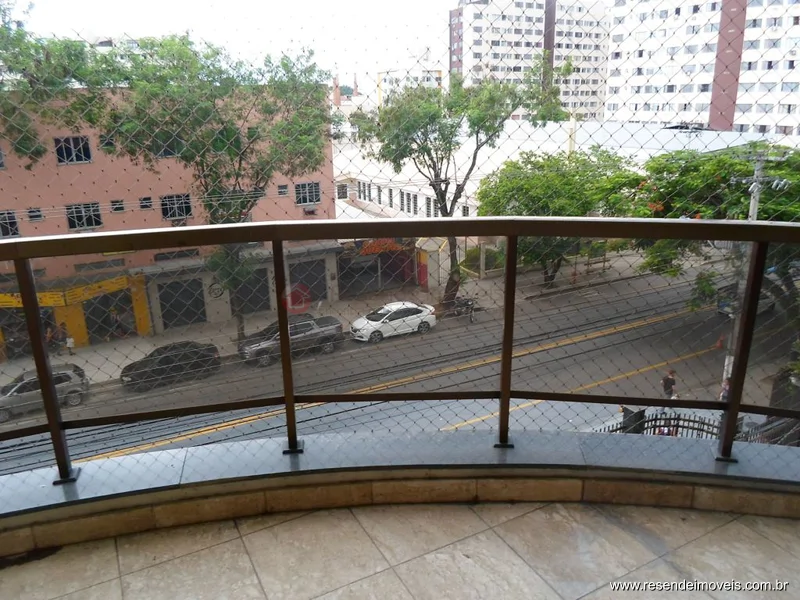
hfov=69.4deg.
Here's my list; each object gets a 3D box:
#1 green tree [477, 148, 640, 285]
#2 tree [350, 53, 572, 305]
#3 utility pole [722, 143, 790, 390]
[{"bbox_3d":[9.427,-4.929,35.440,9.400,8.400,8.300,4,18,14],"label":"green tree"},{"bbox_3d":[3.091,-6.009,31.085,11.200,13.200,9.500,1,17,5],"label":"tree"},{"bbox_3d":[12.417,-0.874,20.962,0.600,9.150,2.100,-10,19,-27],"label":"utility pole"}]

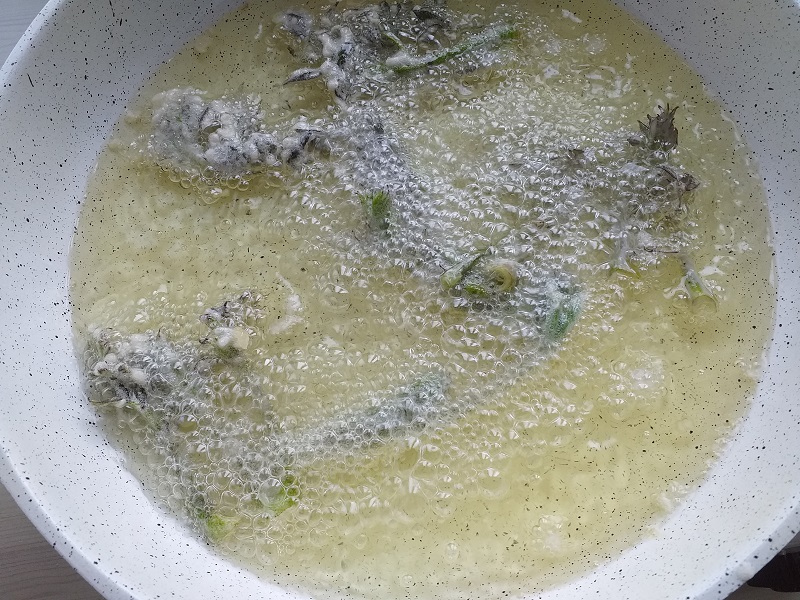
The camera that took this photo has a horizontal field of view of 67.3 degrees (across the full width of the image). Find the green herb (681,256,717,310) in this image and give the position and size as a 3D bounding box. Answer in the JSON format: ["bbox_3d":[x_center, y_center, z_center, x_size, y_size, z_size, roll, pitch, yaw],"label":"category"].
[{"bbox_3d":[0.111,-0.006,0.224,0.011,0.008,0.019,-13,72,-1],"label":"green herb"}]

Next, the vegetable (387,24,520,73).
[{"bbox_3d":[0.023,-0.109,0.260,0.058,0.010,0.011,-14,72,-1],"label":"vegetable"}]

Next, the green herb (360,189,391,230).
[{"bbox_3d":[-0.010,-0.036,0.241,0.010,0.008,0.018,-16,72,-2],"label":"green herb"}]

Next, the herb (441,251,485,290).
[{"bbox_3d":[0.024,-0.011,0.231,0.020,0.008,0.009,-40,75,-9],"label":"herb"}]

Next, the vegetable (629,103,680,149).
[{"bbox_3d":[0.101,-0.070,0.241,0.018,0.012,0.015,1,73,4],"label":"vegetable"}]

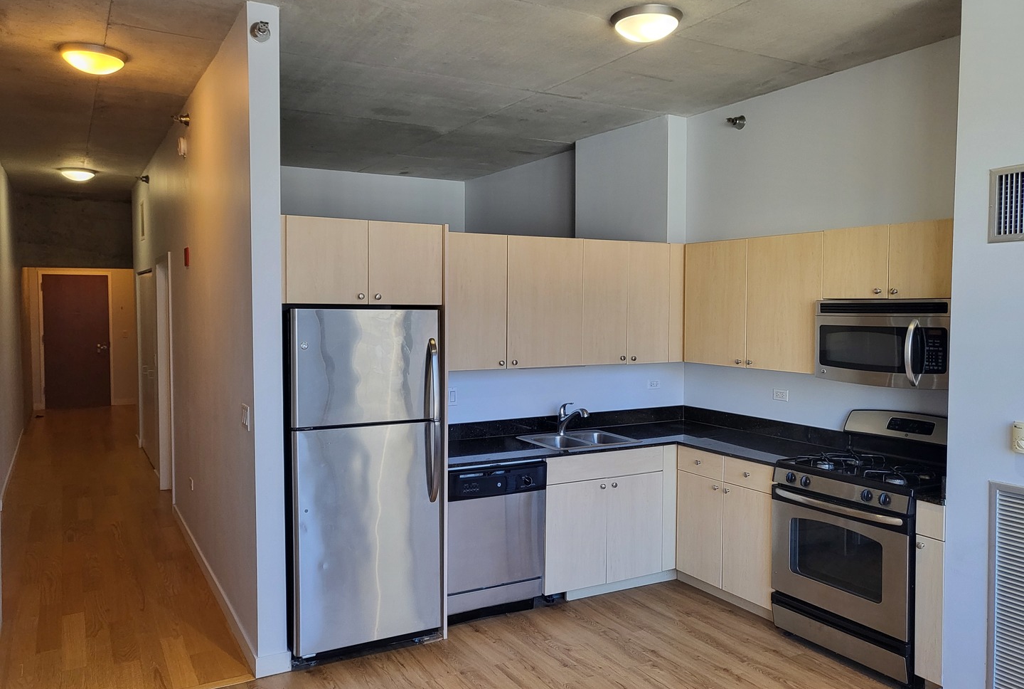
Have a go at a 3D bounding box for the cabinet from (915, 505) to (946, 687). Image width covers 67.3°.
[{"bbox_3d":[2.069,1.064,3.468,0.606,0.776,0.129,-1,3,-29],"label":"cabinet"}]

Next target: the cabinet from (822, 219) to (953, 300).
[{"bbox_3d":[1.987,-0.410,3.860,0.315,0.362,0.761,-1,3,-29],"label":"cabinet"}]

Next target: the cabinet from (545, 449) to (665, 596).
[{"bbox_3d":[0.405,1.001,4.769,0.831,0.776,0.628,-1,3,-29],"label":"cabinet"}]

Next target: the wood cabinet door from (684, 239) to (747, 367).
[{"bbox_3d":[1.286,-0.256,4.858,0.022,0.768,0.540,-1,3,-29],"label":"wood cabinet door"}]

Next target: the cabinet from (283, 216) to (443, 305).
[{"bbox_3d":[-0.841,-0.404,3.940,0.784,0.398,0.610,-1,3,-30],"label":"cabinet"}]

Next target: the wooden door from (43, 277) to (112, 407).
[{"bbox_3d":[-6.936,-0.055,12.270,0.915,2.130,0.050,-1,3,-30],"label":"wooden door"}]

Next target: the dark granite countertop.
[{"bbox_3d":[0.848,0.580,4.024,2.190,0.135,2.325,-1,3,-29],"label":"dark granite countertop"}]

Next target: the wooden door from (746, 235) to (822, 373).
[{"bbox_3d":[1.549,-0.233,4.382,0.022,0.768,0.541,-1,3,-29],"label":"wooden door"}]

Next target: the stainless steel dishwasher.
[{"bbox_3d":[-0.222,1.060,4.379,0.605,0.855,0.610,-1,3,-30],"label":"stainless steel dishwasher"}]

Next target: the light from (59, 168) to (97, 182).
[{"bbox_3d":[-4.366,-1.693,7.735,0.340,0.100,0.340,-1,3,-30],"label":"light"}]

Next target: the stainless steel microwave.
[{"bbox_3d":[1.954,-0.016,3.858,0.390,0.415,0.757,-1,3,-29],"label":"stainless steel microwave"}]

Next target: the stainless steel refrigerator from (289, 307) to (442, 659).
[{"bbox_3d":[-0.829,0.667,3.918,0.715,1.703,0.770,-1,3,-30],"label":"stainless steel refrigerator"}]

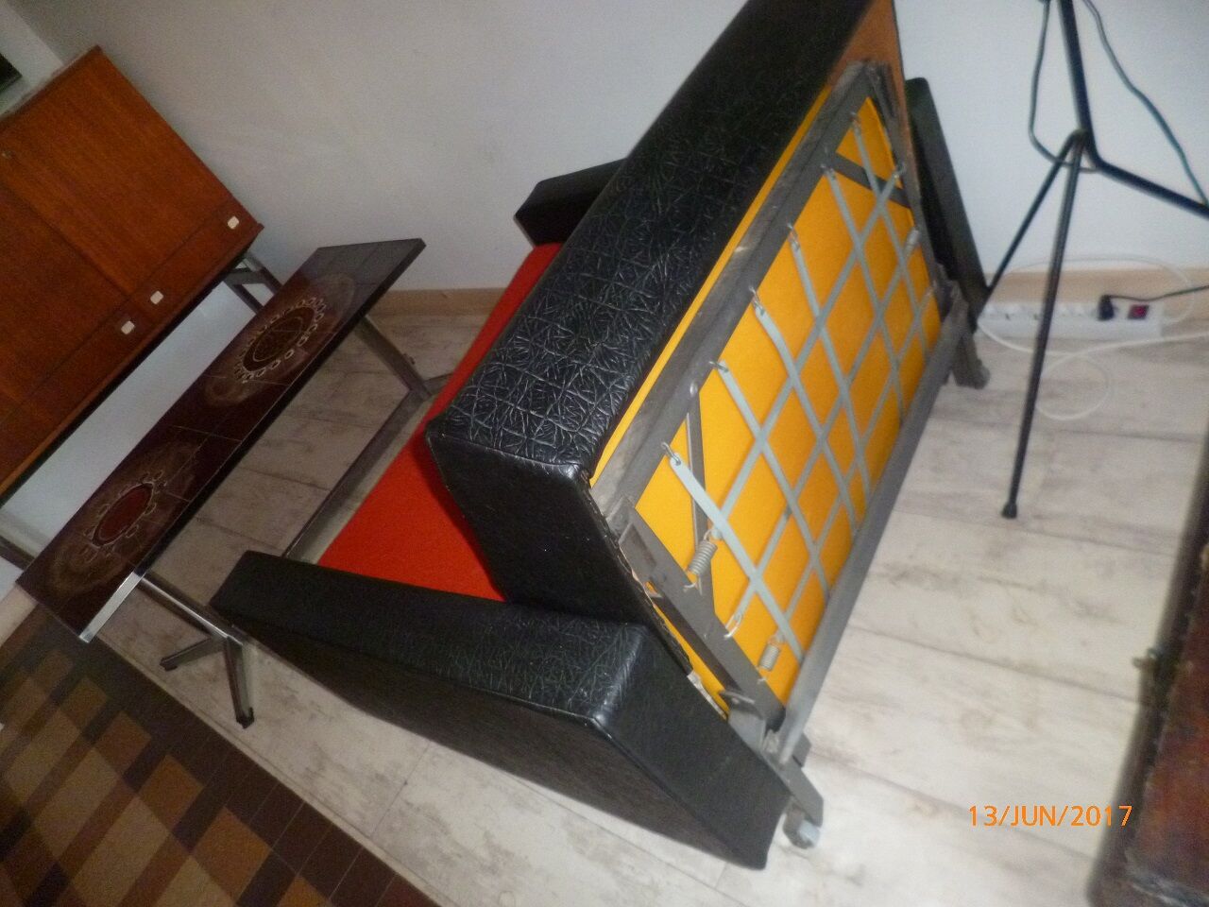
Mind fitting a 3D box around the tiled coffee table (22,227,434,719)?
[{"bbox_3d":[-0.750,0.017,1.983,0.461,0.407,1.057,9,58,43],"label":"tiled coffee table"}]

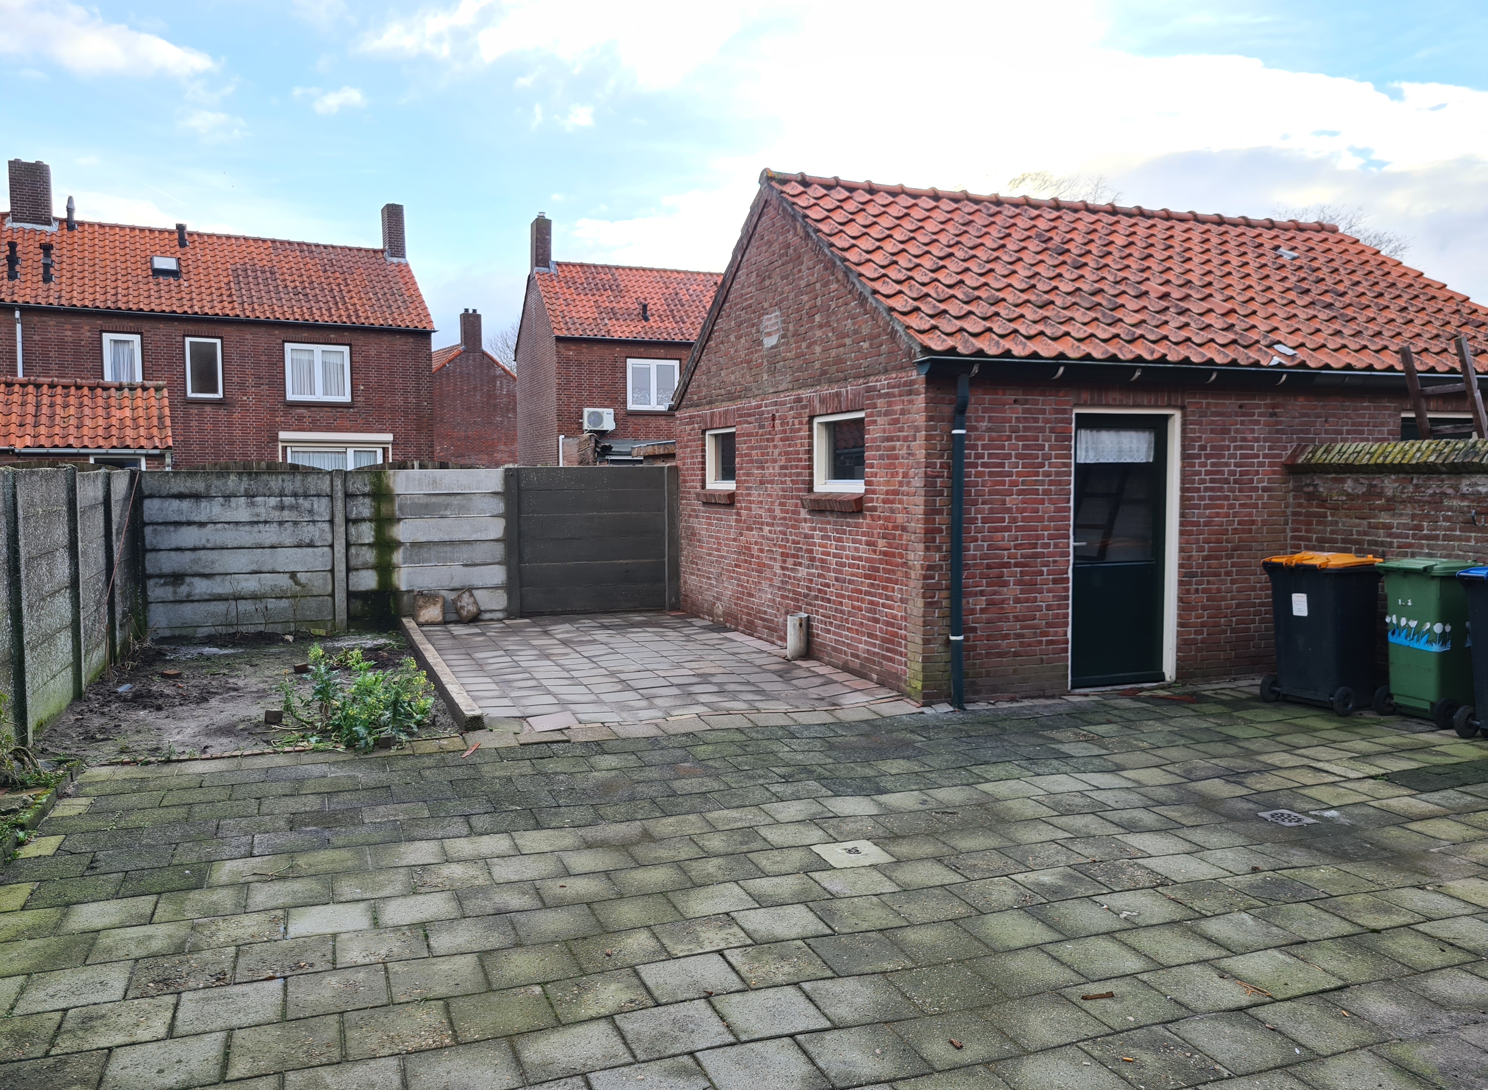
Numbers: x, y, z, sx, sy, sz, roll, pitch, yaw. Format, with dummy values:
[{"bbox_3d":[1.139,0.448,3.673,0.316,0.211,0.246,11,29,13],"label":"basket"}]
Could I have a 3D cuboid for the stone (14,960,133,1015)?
[{"bbox_3d":[-2.218,1.498,3.722,0.300,0.050,0.300,-2,4,-22],"label":"stone"}]

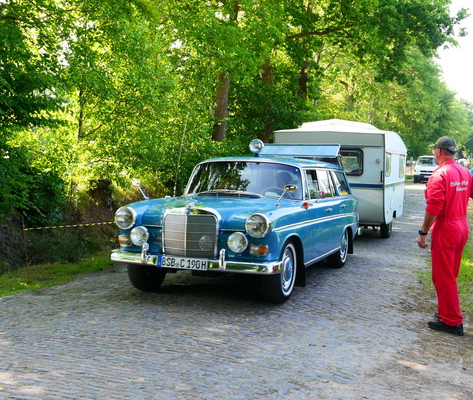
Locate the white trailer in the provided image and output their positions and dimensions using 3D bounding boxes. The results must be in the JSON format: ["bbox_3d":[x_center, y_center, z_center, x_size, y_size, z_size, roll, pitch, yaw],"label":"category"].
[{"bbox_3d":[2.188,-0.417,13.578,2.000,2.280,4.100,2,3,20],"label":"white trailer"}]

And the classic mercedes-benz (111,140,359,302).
[{"bbox_3d":[0.288,0.142,8.469,1.800,1.600,4.720,2,3,21],"label":"classic mercedes-benz"}]

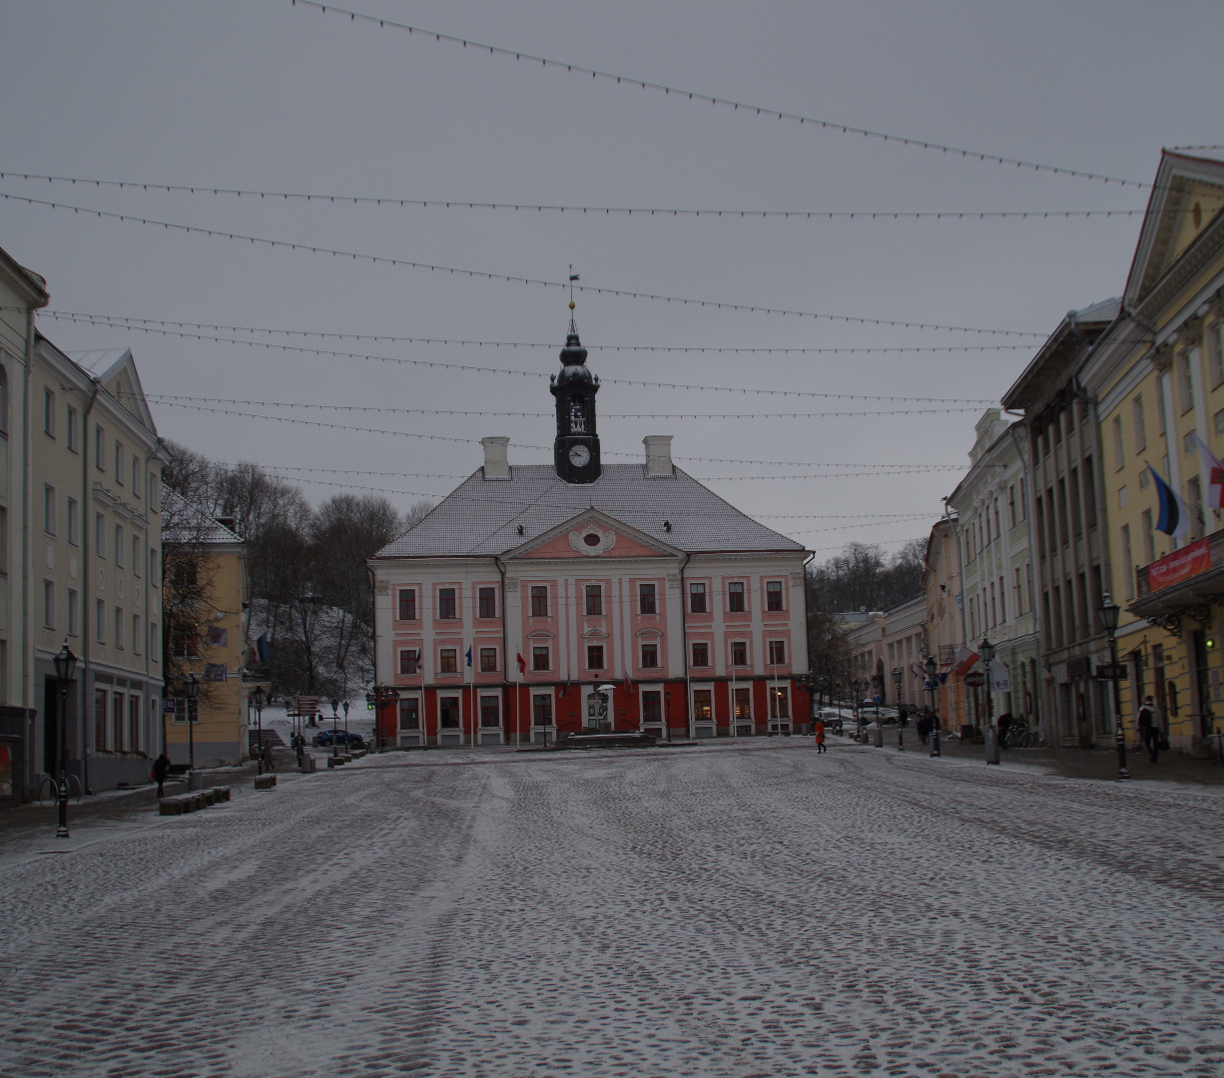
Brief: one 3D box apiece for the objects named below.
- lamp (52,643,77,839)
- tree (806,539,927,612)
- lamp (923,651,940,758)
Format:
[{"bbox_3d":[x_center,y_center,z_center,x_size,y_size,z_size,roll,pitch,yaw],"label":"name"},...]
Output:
[{"bbox_3d":[-11.346,4.131,33.685,0.480,4.100,0.480,-2,-8,0],"label":"lamp"},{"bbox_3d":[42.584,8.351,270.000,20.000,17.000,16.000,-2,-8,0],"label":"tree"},{"bbox_3d":[13.017,6.759,65.721,0.480,4.100,0.480,-2,-8,0],"label":"lamp"}]

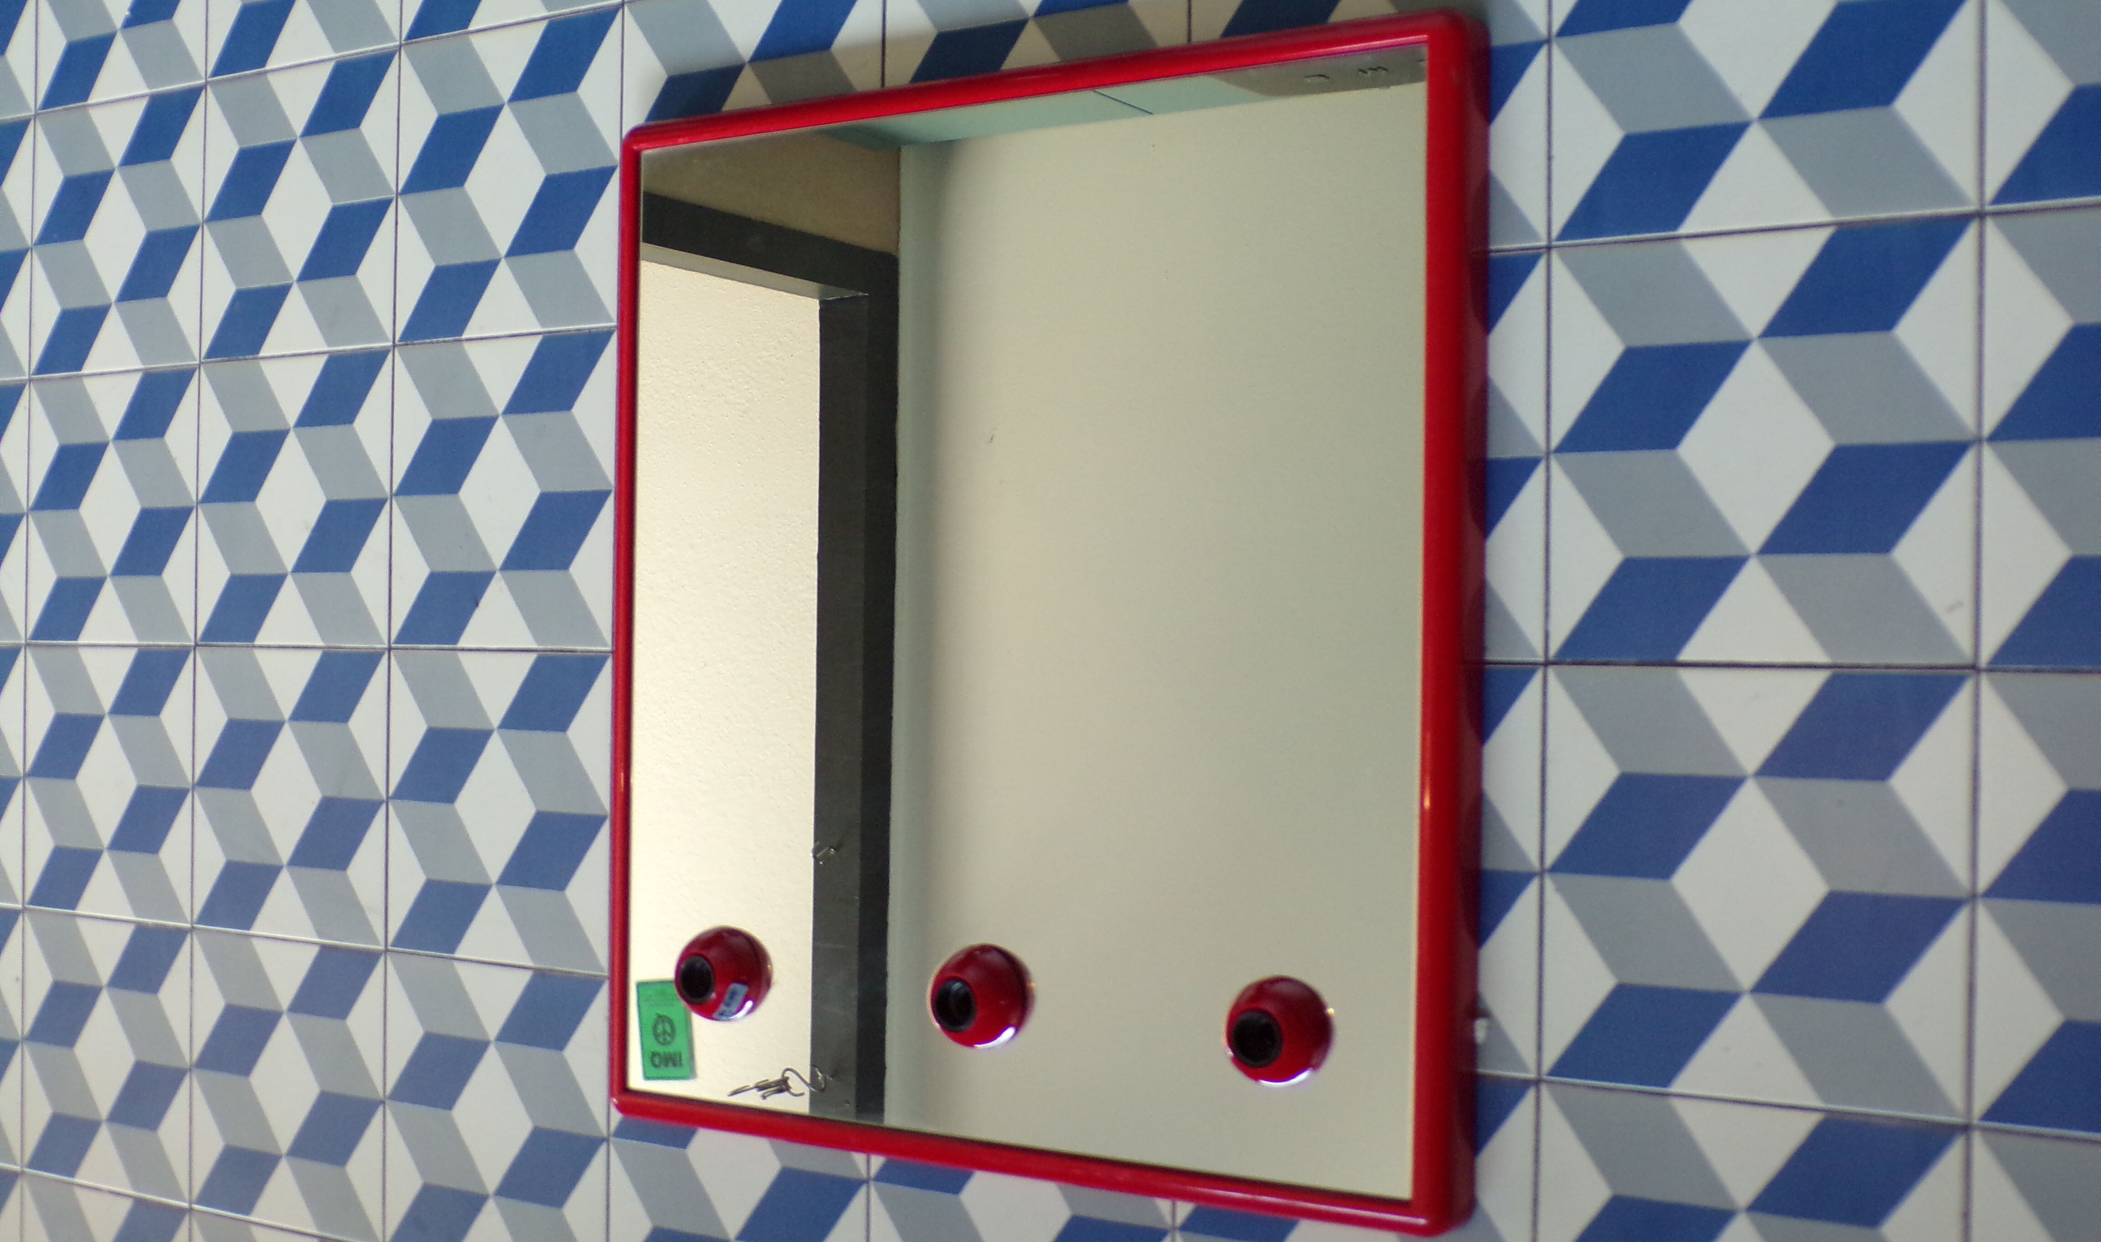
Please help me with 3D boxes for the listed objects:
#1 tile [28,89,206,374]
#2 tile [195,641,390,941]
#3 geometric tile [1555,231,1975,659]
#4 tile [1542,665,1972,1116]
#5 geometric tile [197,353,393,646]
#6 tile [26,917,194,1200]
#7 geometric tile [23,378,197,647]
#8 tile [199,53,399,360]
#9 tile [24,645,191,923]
[{"bbox_3d":[-0.700,-0.290,1.694,0.200,0.012,0.200,0,89,31],"label":"tile"},{"bbox_3d":[-0.524,0.118,1.557,0.199,0.010,0.200,0,89,31],"label":"tile"},{"bbox_3d":[0.326,-0.080,1.042,0.199,0.010,0.200,0,89,31],"label":"geometric tile"},{"bbox_3d":[0.331,0.124,1.060,0.200,0.012,0.200,0,89,31],"label":"tile"},{"bbox_3d":[-0.530,-0.085,1.587,0.200,0.012,0.200,0,89,31],"label":"geometric tile"},{"bbox_3d":[-0.695,0.319,1.658,0.199,0.010,0.200,0,89,31],"label":"tile"},{"bbox_3d":[-0.691,-0.084,1.662,0.199,0.010,0.200,0,89,31],"label":"geometric tile"},{"bbox_3d":[-0.528,-0.290,1.589,0.200,0.012,0.200,0,89,31],"label":"tile"},{"bbox_3d":[-0.704,0.119,1.690,0.200,0.012,0.200,0,89,31],"label":"tile"}]

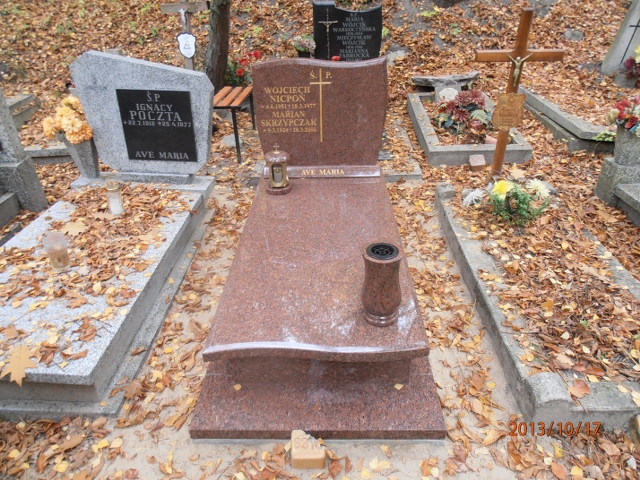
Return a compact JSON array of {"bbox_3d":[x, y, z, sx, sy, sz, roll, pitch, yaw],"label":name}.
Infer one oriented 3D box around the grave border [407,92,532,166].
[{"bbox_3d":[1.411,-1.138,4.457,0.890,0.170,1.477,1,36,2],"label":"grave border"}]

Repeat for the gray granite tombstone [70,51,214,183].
[{"bbox_3d":[-1.105,-0.787,2.924,0.860,0.840,0.130,1,30,3],"label":"gray granite tombstone"}]

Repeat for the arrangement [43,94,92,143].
[{"bbox_3d":[-1.640,-0.785,2.891,0.280,0.280,0.270,0,30,0],"label":"arrangement"}]

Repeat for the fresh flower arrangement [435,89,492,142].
[{"bbox_3d":[1.345,-1.145,4.067,0.480,0.360,0.400,0,30,0],"label":"fresh flower arrangement"}]

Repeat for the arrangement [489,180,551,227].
[{"bbox_3d":[1.300,-0.263,2.924,0.350,0.235,0.270,0,30,0],"label":"arrangement"}]

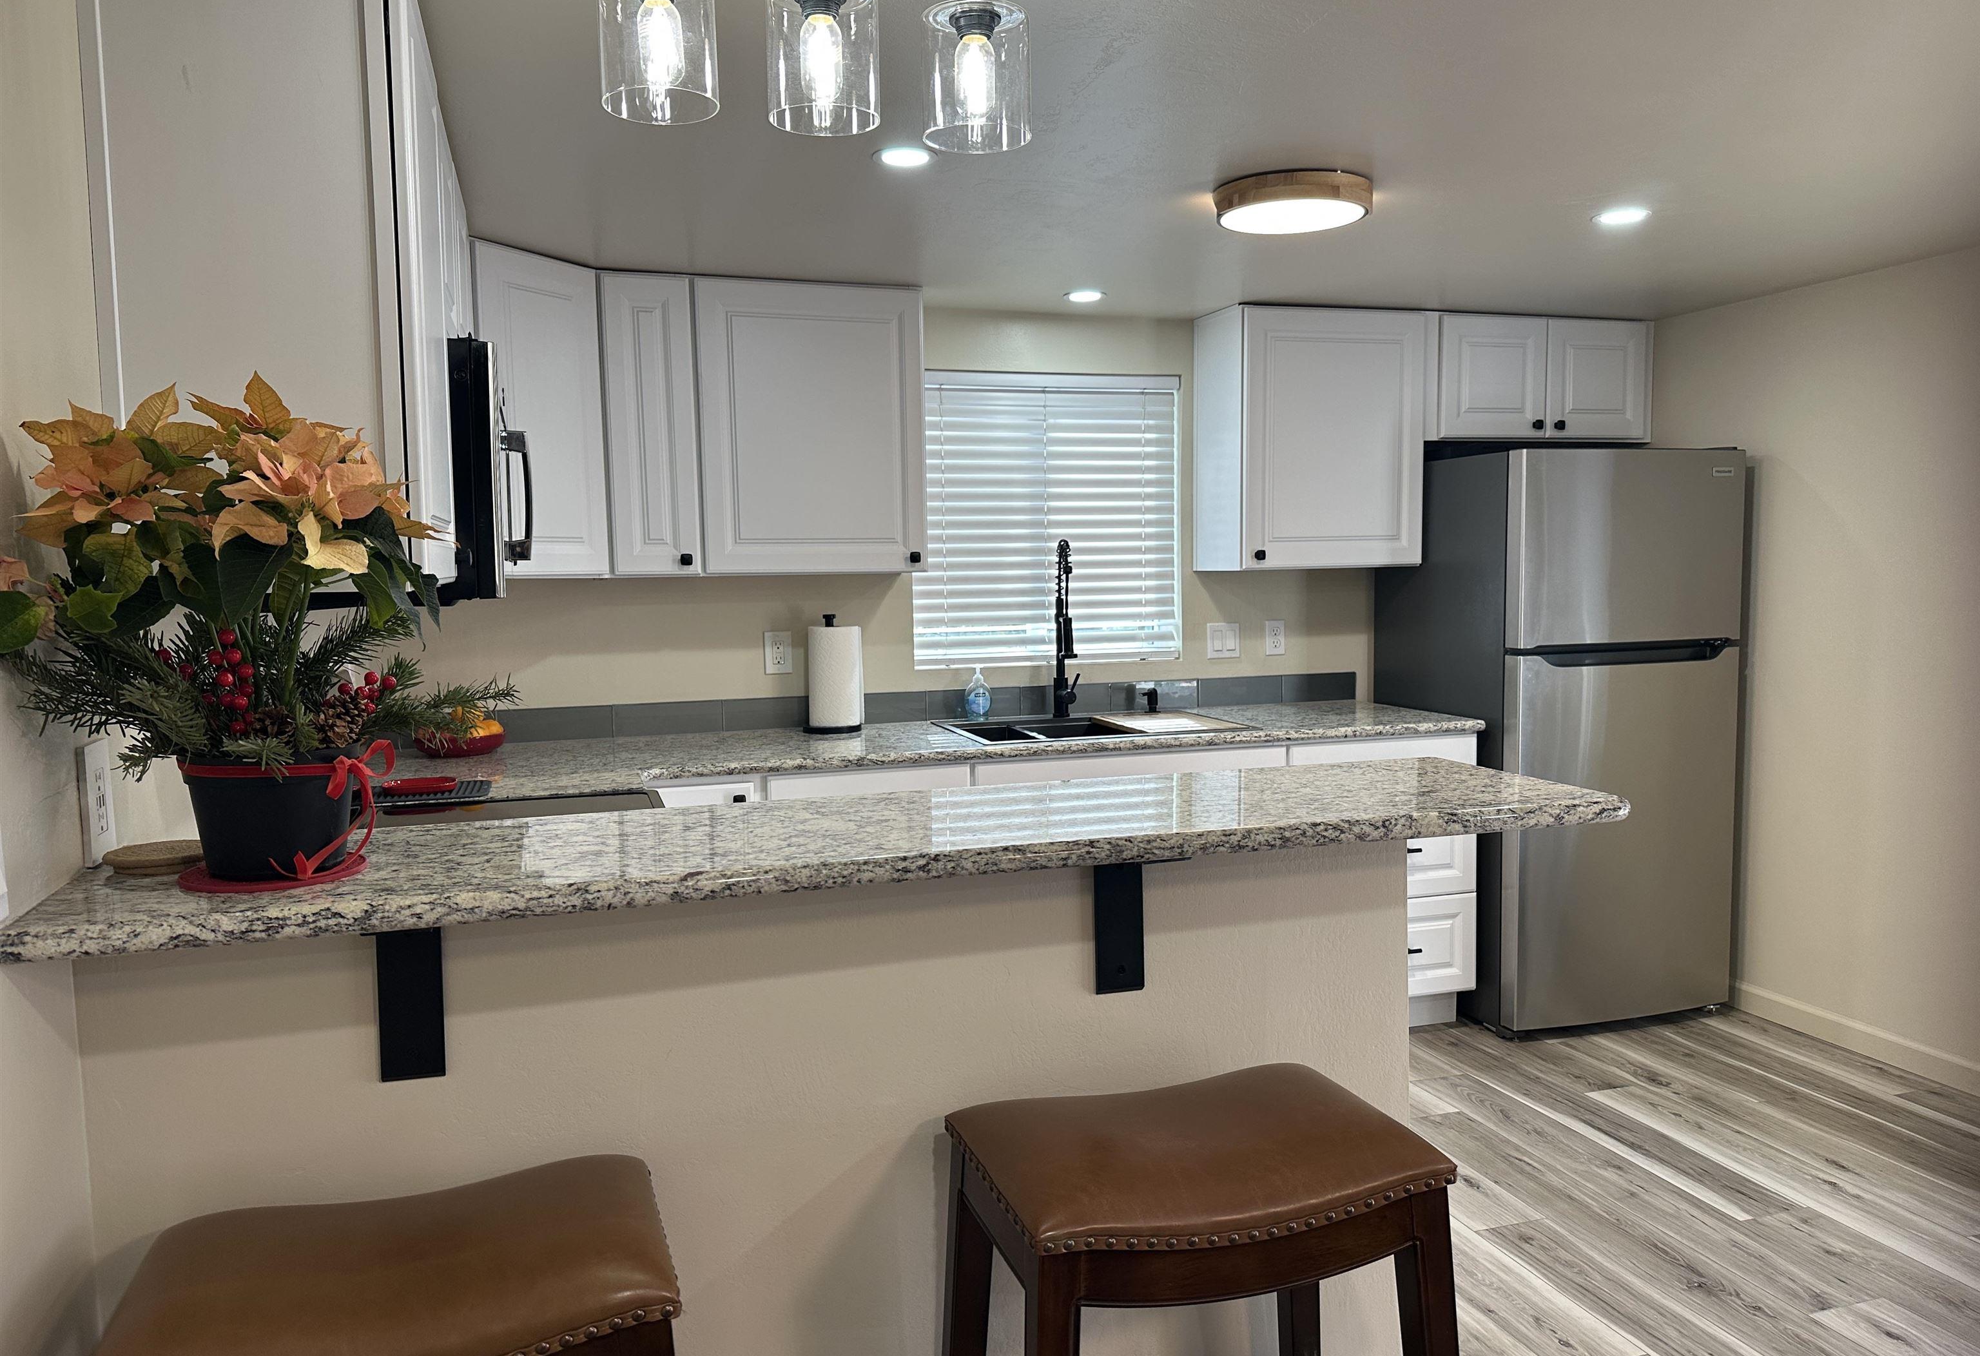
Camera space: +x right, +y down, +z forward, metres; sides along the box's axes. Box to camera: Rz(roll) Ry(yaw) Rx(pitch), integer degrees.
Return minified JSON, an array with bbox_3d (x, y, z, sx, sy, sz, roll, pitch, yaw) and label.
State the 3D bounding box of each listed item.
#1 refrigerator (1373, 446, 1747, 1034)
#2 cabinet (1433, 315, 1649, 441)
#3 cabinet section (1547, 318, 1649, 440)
[{"bbox_3d":[1.754,0.161,4.324,0.775,1.692,0.743,-2,5,-18],"label":"refrigerator"},{"bbox_3d":[1.695,-0.946,4.446,0.847,0.381,0.322,-2,5,-18],"label":"cabinet"},{"bbox_3d":[1.877,-0.945,4.479,0.410,0.381,0.325,-2,5,-17],"label":"cabinet section"}]

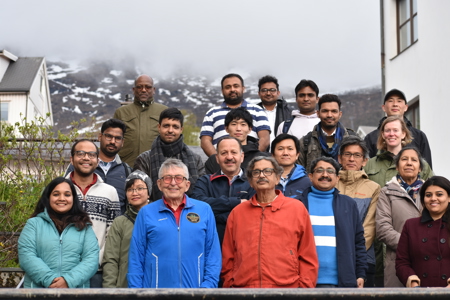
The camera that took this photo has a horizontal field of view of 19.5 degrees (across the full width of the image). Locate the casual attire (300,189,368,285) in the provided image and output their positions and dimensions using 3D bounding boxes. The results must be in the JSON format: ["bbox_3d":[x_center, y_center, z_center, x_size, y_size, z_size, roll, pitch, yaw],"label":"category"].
[{"bbox_3d":[0.642,0.552,8.300,0.530,0.650,0.300,-2,-9,10],"label":"casual attire"}]

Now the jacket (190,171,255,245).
[{"bbox_3d":[0.023,0.446,8.550,0.530,0.640,0.300,0,-8,-2],"label":"jacket"}]

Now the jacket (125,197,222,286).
[{"bbox_3d":[-0.287,0.593,7.388,0.540,0.680,0.300,1,-11,-3],"label":"jacket"}]

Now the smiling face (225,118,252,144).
[{"bbox_3d":[0.097,-0.163,9.100,0.180,0.210,0.200,0,-10,0],"label":"smiling face"}]

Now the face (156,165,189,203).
[{"bbox_3d":[-0.291,0.180,7.500,0.185,0.220,0.200,0,-11,-2],"label":"face"}]

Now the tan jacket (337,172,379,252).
[{"bbox_3d":[0.837,0.417,8.750,0.460,0.650,0.280,-1,-8,9],"label":"tan jacket"}]

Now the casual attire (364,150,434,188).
[{"bbox_3d":[1.230,0.325,9.200,0.500,0.650,0.300,-2,-9,12],"label":"casual attire"}]

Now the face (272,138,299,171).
[{"bbox_3d":[0.413,0.027,8.950,0.175,0.205,0.160,0,-4,2],"label":"face"}]

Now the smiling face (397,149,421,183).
[{"bbox_3d":[1.139,0.096,8.150,0.155,0.215,0.185,-1,-14,8],"label":"smiling face"}]

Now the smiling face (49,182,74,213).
[{"bbox_3d":[-0.970,0.288,7.800,0.150,0.190,0.150,0,-4,-6],"label":"smiling face"}]

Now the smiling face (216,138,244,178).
[{"bbox_3d":[0.036,0.049,8.500,0.180,0.235,0.200,0,-10,0],"label":"smiling face"}]

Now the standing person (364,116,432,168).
[{"bbox_3d":[1.183,0.575,8.850,0.480,1.650,0.320,0,-10,0],"label":"standing person"}]

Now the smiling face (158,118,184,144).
[{"bbox_3d":[-0.379,-0.143,9.150,0.165,0.190,0.160,0,-4,-3],"label":"smiling face"}]

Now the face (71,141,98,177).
[{"bbox_3d":[-0.896,0.054,8.400,0.178,0.235,0.200,5,-9,-5],"label":"face"}]

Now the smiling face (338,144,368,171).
[{"bbox_3d":[0.847,0.046,8.650,0.180,0.190,0.160,-1,-4,9],"label":"smiling face"}]

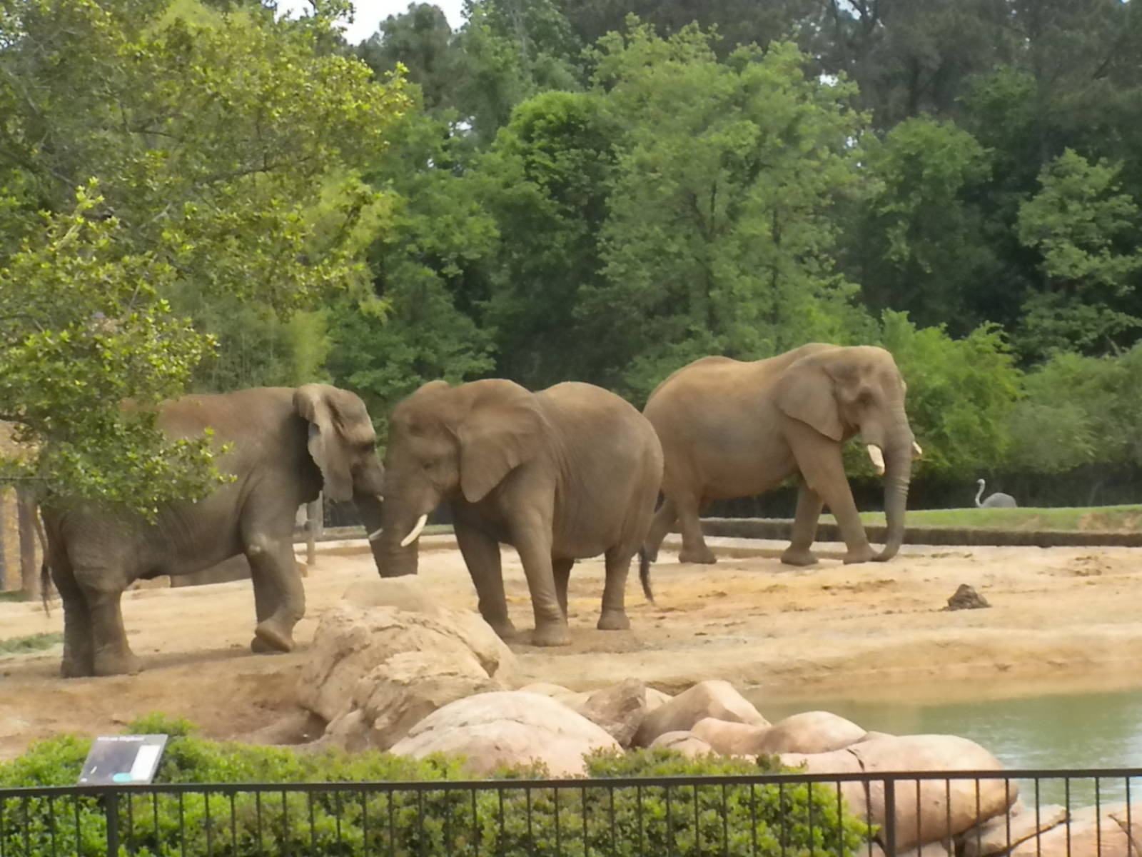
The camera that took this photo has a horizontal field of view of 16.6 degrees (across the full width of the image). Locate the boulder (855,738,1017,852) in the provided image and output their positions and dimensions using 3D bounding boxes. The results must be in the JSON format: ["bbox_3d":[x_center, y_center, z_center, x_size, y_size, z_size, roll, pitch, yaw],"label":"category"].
[{"bbox_3d":[2.500,2.543,27.000,1.150,0.850,1.100,0,2,0],"label":"boulder"}]

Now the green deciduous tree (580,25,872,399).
[{"bbox_3d":[3.470,-3.590,88.000,6.600,10.800,6.400,0,2,0],"label":"green deciduous tree"}]

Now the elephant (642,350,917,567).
[{"bbox_3d":[2.784,0.335,51.800,3.750,2.900,1.600,1,2,22],"label":"elephant"}]

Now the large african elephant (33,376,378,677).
[{"bbox_3d":[-3.328,0.950,37.500,3.250,2.650,1.500,-2,3,-22],"label":"large african elephant"}]

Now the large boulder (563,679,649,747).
[{"bbox_3d":[0.285,2.331,31.800,0.750,0.620,0.750,0,2,0],"label":"large boulder"}]

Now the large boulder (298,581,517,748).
[{"bbox_3d":[-1.322,1.934,31.700,1.750,1.150,1.800,0,2,0],"label":"large boulder"}]

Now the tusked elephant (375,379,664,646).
[{"bbox_3d":[-0.523,0.804,40.000,3.400,2.600,1.500,-2,2,-42],"label":"tusked elephant"}]

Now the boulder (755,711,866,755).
[{"bbox_3d":[1.796,2.383,30.000,0.950,0.480,0.800,0,2,0],"label":"boulder"}]

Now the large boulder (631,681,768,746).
[{"bbox_3d":[1.065,2.353,32.000,1.100,0.650,0.950,0,2,0],"label":"large boulder"}]

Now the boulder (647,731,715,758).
[{"bbox_3d":[0.820,2.406,29.200,0.550,0.360,0.550,0,2,0],"label":"boulder"}]

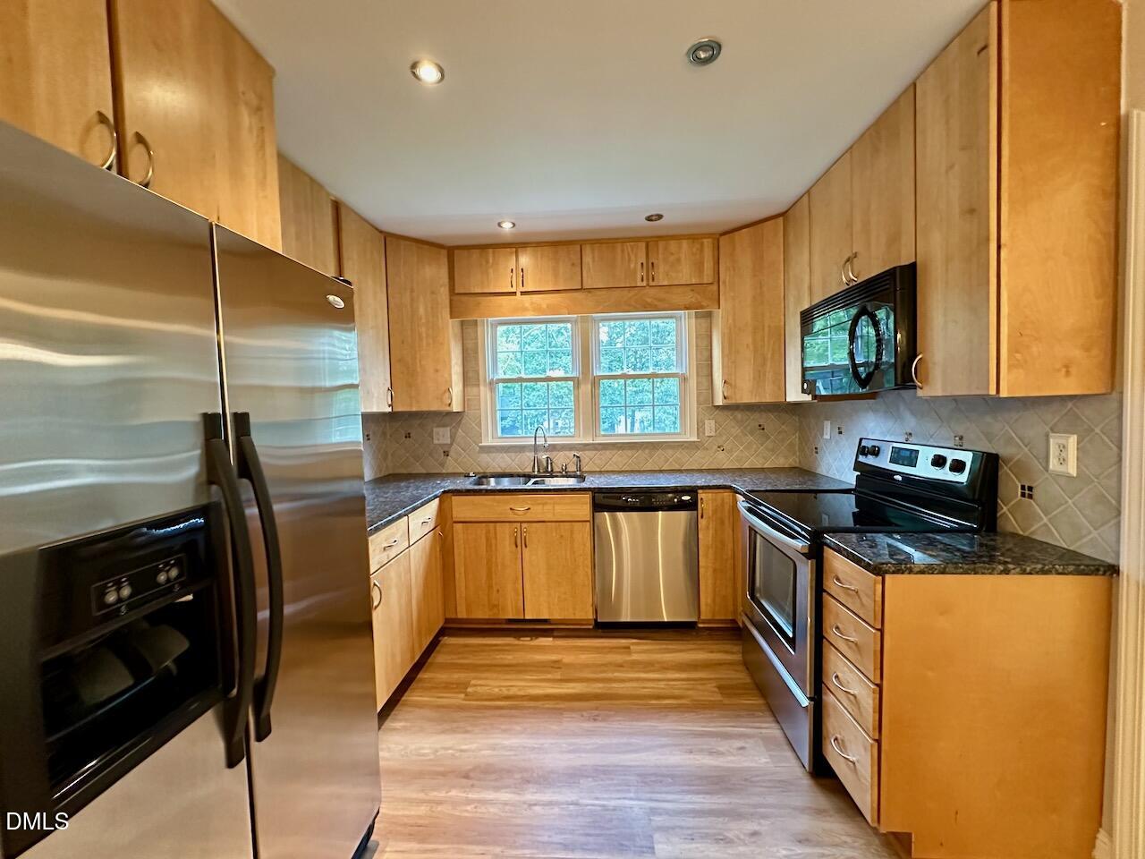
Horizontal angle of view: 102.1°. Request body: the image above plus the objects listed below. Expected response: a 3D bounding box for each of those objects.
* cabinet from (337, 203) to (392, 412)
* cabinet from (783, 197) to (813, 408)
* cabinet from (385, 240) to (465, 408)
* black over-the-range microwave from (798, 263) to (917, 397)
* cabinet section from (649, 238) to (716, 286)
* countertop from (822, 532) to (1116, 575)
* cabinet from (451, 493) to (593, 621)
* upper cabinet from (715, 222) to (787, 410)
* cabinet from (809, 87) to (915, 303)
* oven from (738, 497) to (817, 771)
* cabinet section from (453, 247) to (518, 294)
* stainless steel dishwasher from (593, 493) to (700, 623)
[{"bbox_3d":[-1.284,-0.626,2.579,0.291,1.067,0.481,-1,2,3],"label":"cabinet"},{"bbox_3d":[1.385,-0.685,2.507,0.319,1.067,0.324,-1,2,3],"label":"cabinet"},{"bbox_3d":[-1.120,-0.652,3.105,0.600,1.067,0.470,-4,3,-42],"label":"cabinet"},{"bbox_3d":[1.319,-0.373,1.950,0.400,0.425,0.745,-1,3,3],"label":"black over-the-range microwave"},{"bbox_3d":[0.705,-1.074,3.116,0.413,0.289,0.305,-1,3,3],"label":"cabinet section"},{"bbox_3d":[1.187,0.386,1.443,0.643,0.039,0.300,-1,2,3],"label":"countertop"},{"bbox_3d":[-0.279,0.783,3.089,0.846,0.819,0.617,-1,2,3],"label":"cabinet"},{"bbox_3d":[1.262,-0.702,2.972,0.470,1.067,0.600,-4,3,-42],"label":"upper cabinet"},{"bbox_3d":[1.350,-0.887,1.953,0.319,0.614,0.766,-1,2,3],"label":"cabinet"},{"bbox_3d":[1.183,0.789,1.996,0.688,0.904,0.754,-1,2,3],"label":"oven"},{"bbox_3d":[-0.561,-1.041,3.179,0.411,0.290,0.305,-1,3,3],"label":"cabinet section"},{"bbox_3d":[0.458,0.772,3.034,0.612,0.821,0.607,-1,2,3],"label":"stainless steel dishwasher"}]

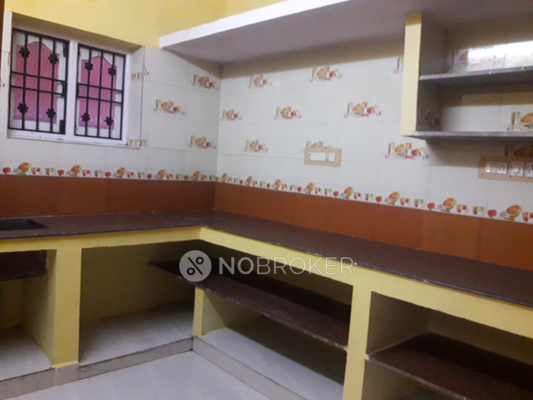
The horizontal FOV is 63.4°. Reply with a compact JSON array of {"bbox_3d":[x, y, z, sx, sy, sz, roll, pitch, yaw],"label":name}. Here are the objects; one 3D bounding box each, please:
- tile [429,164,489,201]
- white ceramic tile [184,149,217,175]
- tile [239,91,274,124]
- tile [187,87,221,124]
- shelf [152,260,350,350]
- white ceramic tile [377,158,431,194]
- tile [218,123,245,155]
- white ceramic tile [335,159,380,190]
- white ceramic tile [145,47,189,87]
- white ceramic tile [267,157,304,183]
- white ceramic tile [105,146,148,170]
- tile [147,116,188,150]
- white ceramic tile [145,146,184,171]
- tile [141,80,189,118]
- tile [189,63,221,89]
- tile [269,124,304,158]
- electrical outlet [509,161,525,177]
[{"bbox_3d":[1.034,-0.099,2.330,0.320,0.163,0.010,9,6,44],"label":"tile"},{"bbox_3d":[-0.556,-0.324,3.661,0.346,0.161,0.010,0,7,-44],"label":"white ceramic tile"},{"bbox_3d":[-0.064,-0.724,3.401,0.010,0.250,0.324,0,7,-44],"label":"tile"},{"bbox_3d":[-0.524,-0.777,3.622,0.341,0.250,0.010,0,7,-44],"label":"tile"},{"bbox_3d":[-0.058,0.604,2.934,1.878,0.025,0.624,9,6,44],"label":"shelf"},{"bbox_3d":[0.785,-0.126,2.478,0.010,0.158,0.322,-1,7,-43],"label":"white ceramic tile"},{"bbox_3d":[-0.299,-0.507,3.617,0.010,0.245,0.314,-1,7,-43],"label":"tile"},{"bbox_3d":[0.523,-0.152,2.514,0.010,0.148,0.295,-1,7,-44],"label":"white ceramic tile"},{"bbox_3d":[-0.766,-1.024,3.352,0.379,0.250,0.010,0,7,-44],"label":"white ceramic tile"},{"bbox_3d":[0.124,-0.235,3.174,0.010,0.158,0.322,-1,7,-43],"label":"white ceramic tile"},{"bbox_3d":[-1.027,-0.319,3.181,0.322,0.158,0.010,-1,7,-43],"label":"white ceramic tile"},{"bbox_3d":[-0.721,-0.486,3.126,0.295,0.229,0.010,-1,7,-44],"label":"tile"},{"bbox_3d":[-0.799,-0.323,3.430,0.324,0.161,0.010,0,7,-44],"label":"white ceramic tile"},{"bbox_3d":[-0.704,-0.714,3.106,0.295,0.229,0.010,-1,7,-44],"label":"tile"},{"bbox_3d":[-0.506,-1.015,3.602,0.341,0.230,0.010,0,7,-44],"label":"tile"},{"bbox_3d":[0.128,-0.405,2.919,0.010,0.229,0.295,-1,7,-44],"label":"tile"},{"bbox_3d":[1.100,-0.138,1.905,0.020,0.069,0.060,-1,7,-44],"label":"electrical outlet"}]

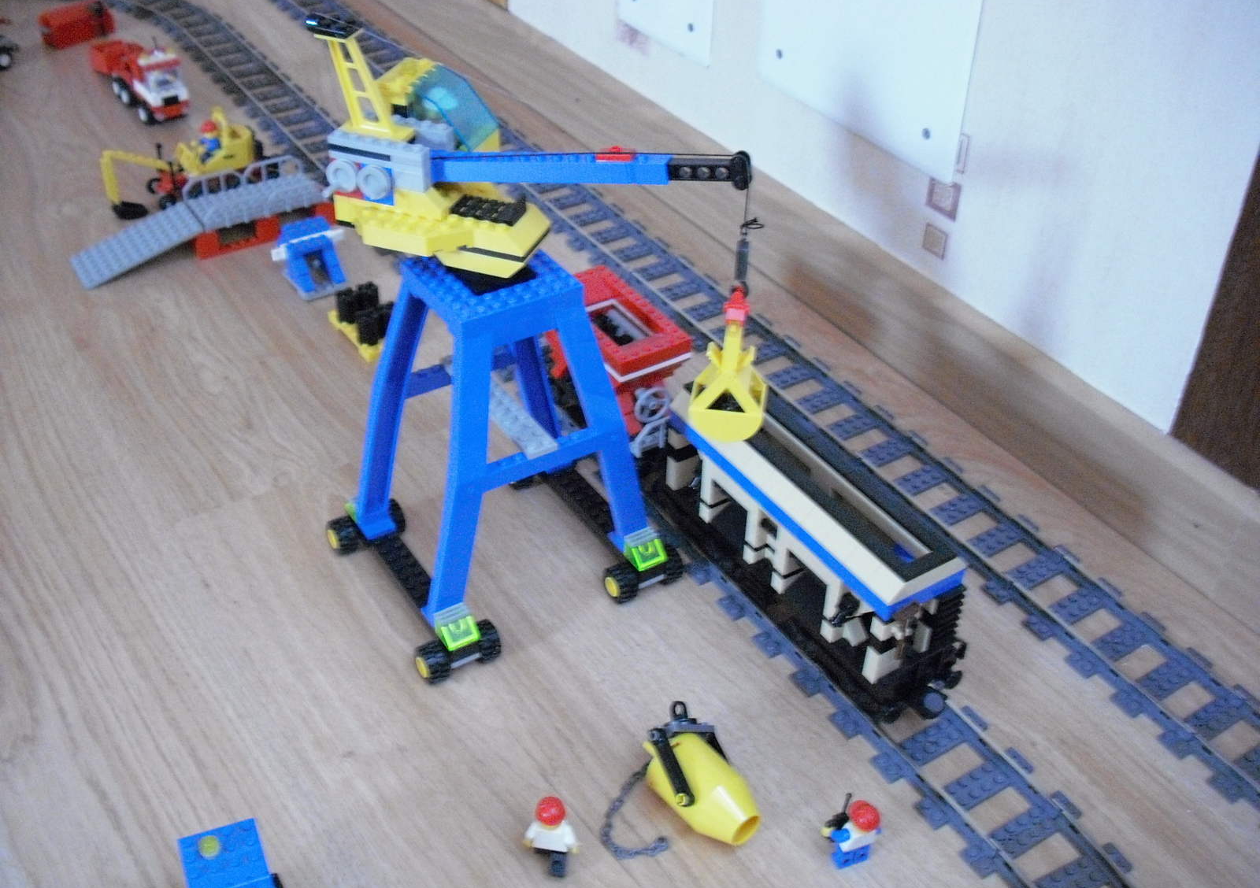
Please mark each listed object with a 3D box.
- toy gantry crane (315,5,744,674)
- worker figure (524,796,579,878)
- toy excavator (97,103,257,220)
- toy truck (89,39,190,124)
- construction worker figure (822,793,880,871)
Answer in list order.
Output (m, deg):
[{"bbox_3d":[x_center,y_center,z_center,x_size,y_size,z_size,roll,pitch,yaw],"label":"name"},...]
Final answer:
[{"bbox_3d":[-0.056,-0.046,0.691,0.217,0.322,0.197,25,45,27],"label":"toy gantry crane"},{"bbox_3d":[-0.036,0.180,0.636,0.026,0.041,0.017,5,39,5],"label":"worker figure"},{"bbox_3d":[-0.358,-0.235,1.124,0.141,0.068,0.042,-23,45,-27],"label":"toy excavator"},{"bbox_3d":[-0.446,-0.341,1.261,0.042,0.057,0.117,-26,47,-29],"label":"toy truck"},{"bbox_3d":[0.102,0.177,0.641,0.025,0.042,0.018,-12,41,-15],"label":"construction worker figure"}]

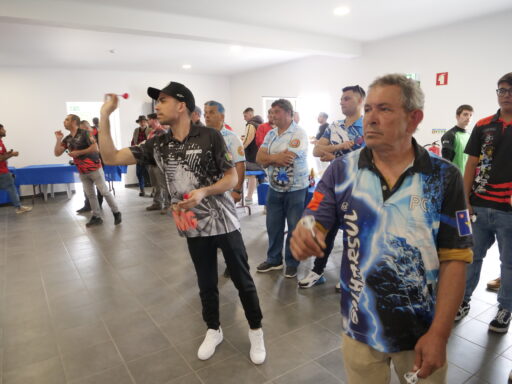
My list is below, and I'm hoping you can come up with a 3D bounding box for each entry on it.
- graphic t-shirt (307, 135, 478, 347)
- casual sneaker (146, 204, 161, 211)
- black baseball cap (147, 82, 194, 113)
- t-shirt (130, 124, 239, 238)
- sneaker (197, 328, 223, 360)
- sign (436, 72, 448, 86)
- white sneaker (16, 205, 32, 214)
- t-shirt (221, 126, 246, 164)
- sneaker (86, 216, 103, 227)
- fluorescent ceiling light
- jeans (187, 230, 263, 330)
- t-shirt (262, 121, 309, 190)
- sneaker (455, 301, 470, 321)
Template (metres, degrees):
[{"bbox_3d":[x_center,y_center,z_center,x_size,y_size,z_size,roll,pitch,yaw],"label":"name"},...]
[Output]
[{"bbox_3d":[0.448,0.147,1.200,0.520,0.680,0.330,5,11,30],"label":"graphic t-shirt"},{"bbox_3d":[-1.903,0.274,6.662,0.290,0.115,0.105,-2,10,-4],"label":"casual sneaker"},{"bbox_3d":[-0.479,-0.520,2.002,0.270,0.150,0.180,5,4,-34],"label":"black baseball cap"},{"bbox_3d":[-0.409,-0.052,2.107,0.540,0.670,0.340,-5,9,19],"label":"t-shirt"},{"bbox_3d":[-0.288,0.988,2.350,0.105,0.110,0.285,4,11,25],"label":"sneaker"},{"bbox_3d":[3.191,-1.927,6.080,0.010,0.200,0.200,-7,11,-34],"label":"sign"},{"bbox_3d":[-4.360,0.310,6.655,0.105,0.115,0.290,6,12,33],"label":"white sneaker"},{"bbox_3d":[-0.372,-0.311,3.620,0.540,0.720,0.300,5,11,29],"label":"t-shirt"},{"bbox_3d":[-2.557,0.465,5.597,0.285,0.115,0.105,-9,13,-39],"label":"sneaker"},{"bbox_3d":[1.183,-2.498,4.913,0.220,0.050,0.220,-1,10,0],"label":"fluorescent ceiling light"},{"bbox_3d":[-0.207,0.543,2.262,0.460,0.790,0.280,1,9,13],"label":"jeans"},{"bbox_3d":[0.281,-0.316,3.444,0.330,0.680,0.480,-10,12,-43],"label":"t-shirt"},{"bbox_3d":[1.519,0.902,2.674,0.105,0.115,0.290,7,12,42],"label":"sneaker"}]

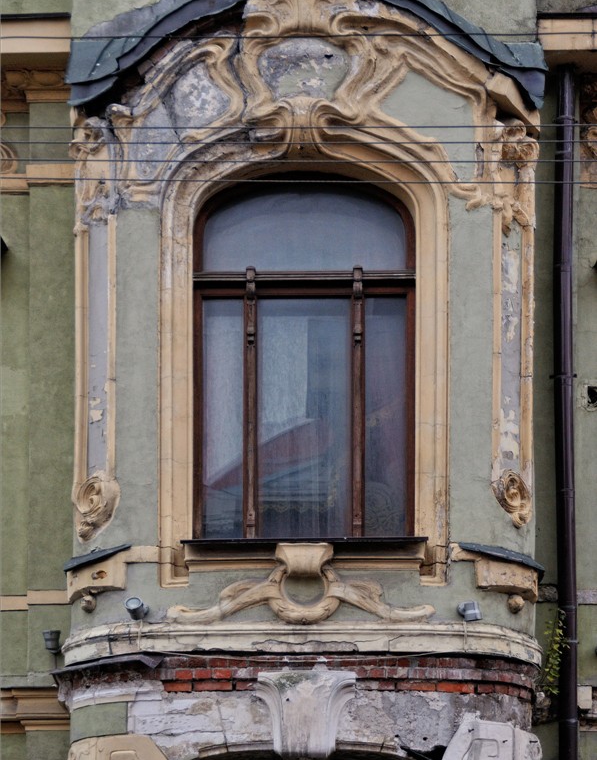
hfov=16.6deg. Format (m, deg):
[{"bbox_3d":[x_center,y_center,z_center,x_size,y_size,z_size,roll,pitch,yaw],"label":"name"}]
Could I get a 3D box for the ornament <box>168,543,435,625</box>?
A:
[{"bbox_3d":[0.013,1.349,13.554,1.758,0.536,0.200,0,-6,0],"label":"ornament"}]

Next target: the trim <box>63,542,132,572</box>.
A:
[{"bbox_3d":[-1.368,1.205,13.883,0.400,0.140,0.350,-3,-7,25],"label":"trim"}]

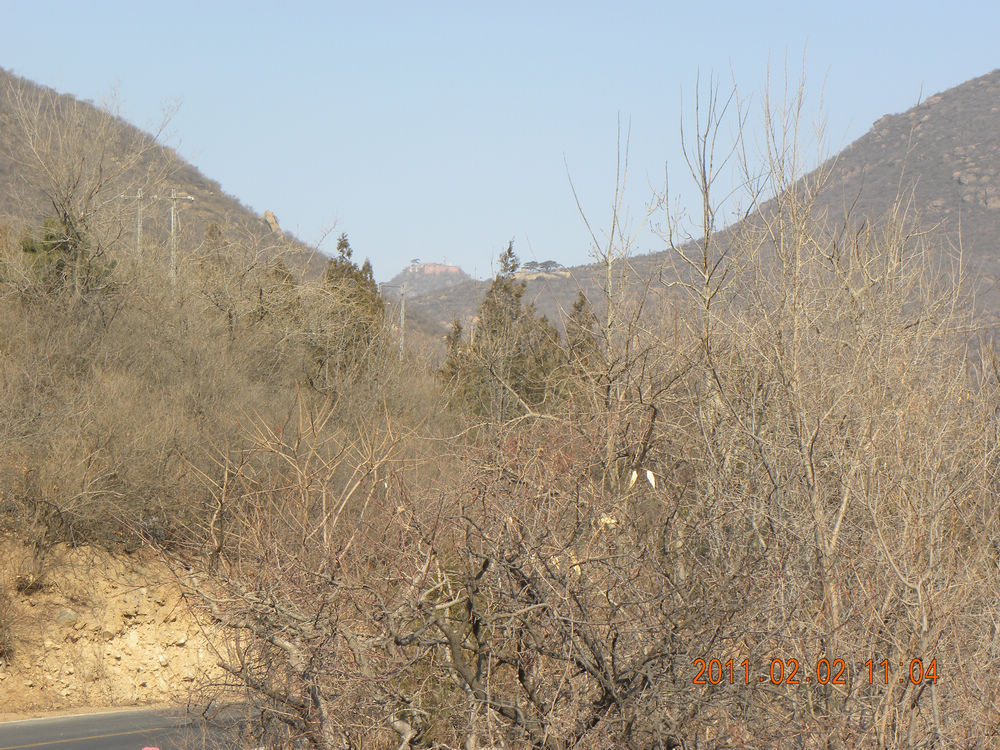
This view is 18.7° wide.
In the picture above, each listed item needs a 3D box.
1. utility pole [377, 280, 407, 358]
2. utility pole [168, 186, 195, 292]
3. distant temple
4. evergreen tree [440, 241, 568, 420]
[{"bbox_3d":[-8.942,-3.791,250.000,2.473,7.665,0.400,1,-3,0],"label":"utility pole"},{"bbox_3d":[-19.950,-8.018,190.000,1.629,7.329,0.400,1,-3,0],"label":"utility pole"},{"bbox_3d":[-47.506,-76.880,2200.000,40.616,9.429,17.000,1,-3,0],"label":"distant temple"},{"bbox_3d":[0.104,-1.261,90.000,3.620,5.459,3.400,1,-3,0],"label":"evergreen tree"}]

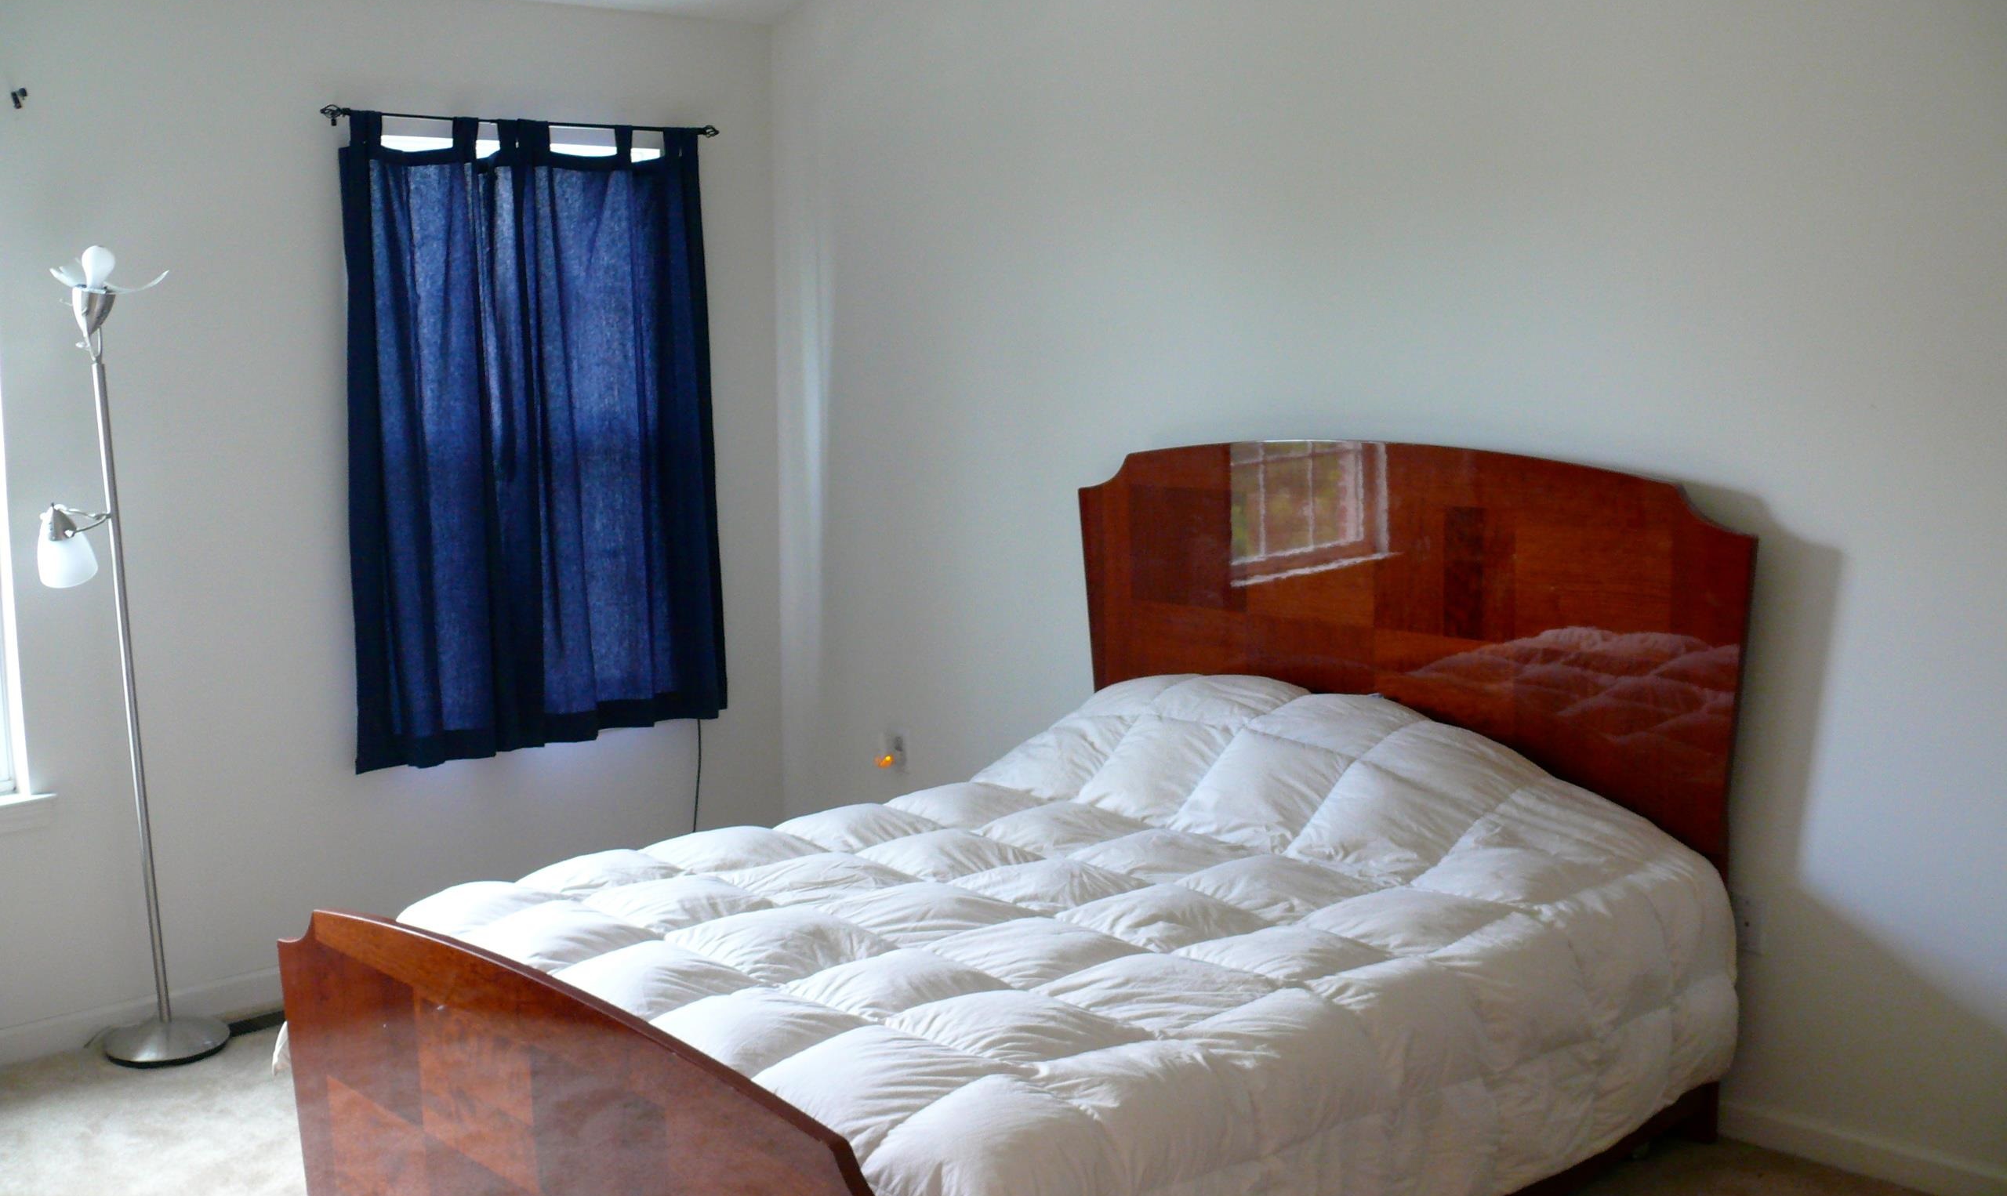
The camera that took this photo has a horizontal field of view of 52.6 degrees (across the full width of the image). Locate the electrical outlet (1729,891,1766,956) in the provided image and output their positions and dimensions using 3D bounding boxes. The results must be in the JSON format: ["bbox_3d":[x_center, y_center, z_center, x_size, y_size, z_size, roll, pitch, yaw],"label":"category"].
[{"bbox_3d":[1.410,0.616,3.869,0.012,0.120,0.075,-8,11,-43],"label":"electrical outlet"}]

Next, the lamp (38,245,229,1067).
[{"bbox_3d":[-1.905,0.132,4.446,0.300,1.778,0.270,-8,11,-43],"label":"lamp"}]

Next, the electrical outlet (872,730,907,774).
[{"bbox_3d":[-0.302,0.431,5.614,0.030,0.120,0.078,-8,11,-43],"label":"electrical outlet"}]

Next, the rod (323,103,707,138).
[{"bbox_3d":[-1.185,-1.197,5.108,1.138,0.040,0.070,-8,11,-43],"label":"rod"}]

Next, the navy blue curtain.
[{"bbox_3d":[-1.188,-0.413,5.199,1.103,1.583,0.090,-8,11,-43],"label":"navy blue curtain"}]

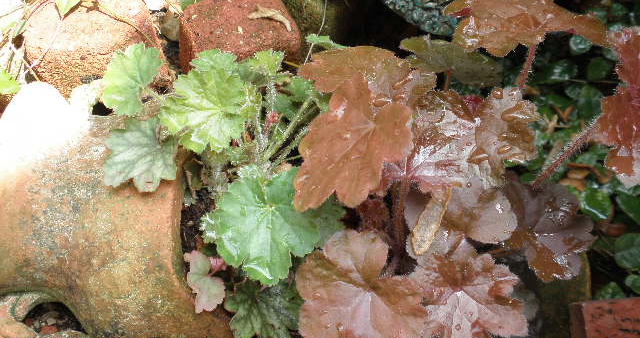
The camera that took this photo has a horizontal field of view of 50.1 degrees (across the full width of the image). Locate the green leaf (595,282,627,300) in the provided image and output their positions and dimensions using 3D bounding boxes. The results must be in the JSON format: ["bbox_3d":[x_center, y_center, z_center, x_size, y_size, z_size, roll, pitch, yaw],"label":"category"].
[{"bbox_3d":[0.280,0.120,0.660,0.031,0.009,0.030,-5,60,-3],"label":"green leaf"}]

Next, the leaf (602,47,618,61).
[{"bbox_3d":[0.408,-0.161,0.960,0.025,0.009,0.028,-27,58,-19],"label":"leaf"}]

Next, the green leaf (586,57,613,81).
[{"bbox_3d":[0.323,-0.115,0.790,0.029,0.008,0.031,0,63,0],"label":"green leaf"}]

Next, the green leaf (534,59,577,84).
[{"bbox_3d":[0.241,-0.100,0.700,0.049,0.010,0.029,-9,57,-6],"label":"green leaf"}]

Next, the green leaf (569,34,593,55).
[{"bbox_3d":[0.369,-0.177,0.970,0.034,0.011,0.035,0,53,0],"label":"green leaf"}]

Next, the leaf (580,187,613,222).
[{"bbox_3d":[0.254,0.030,0.621,0.030,0.011,0.034,-32,64,-10],"label":"leaf"}]

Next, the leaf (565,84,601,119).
[{"bbox_3d":[0.270,-0.070,0.691,0.034,0.010,0.040,-20,69,-11],"label":"leaf"}]

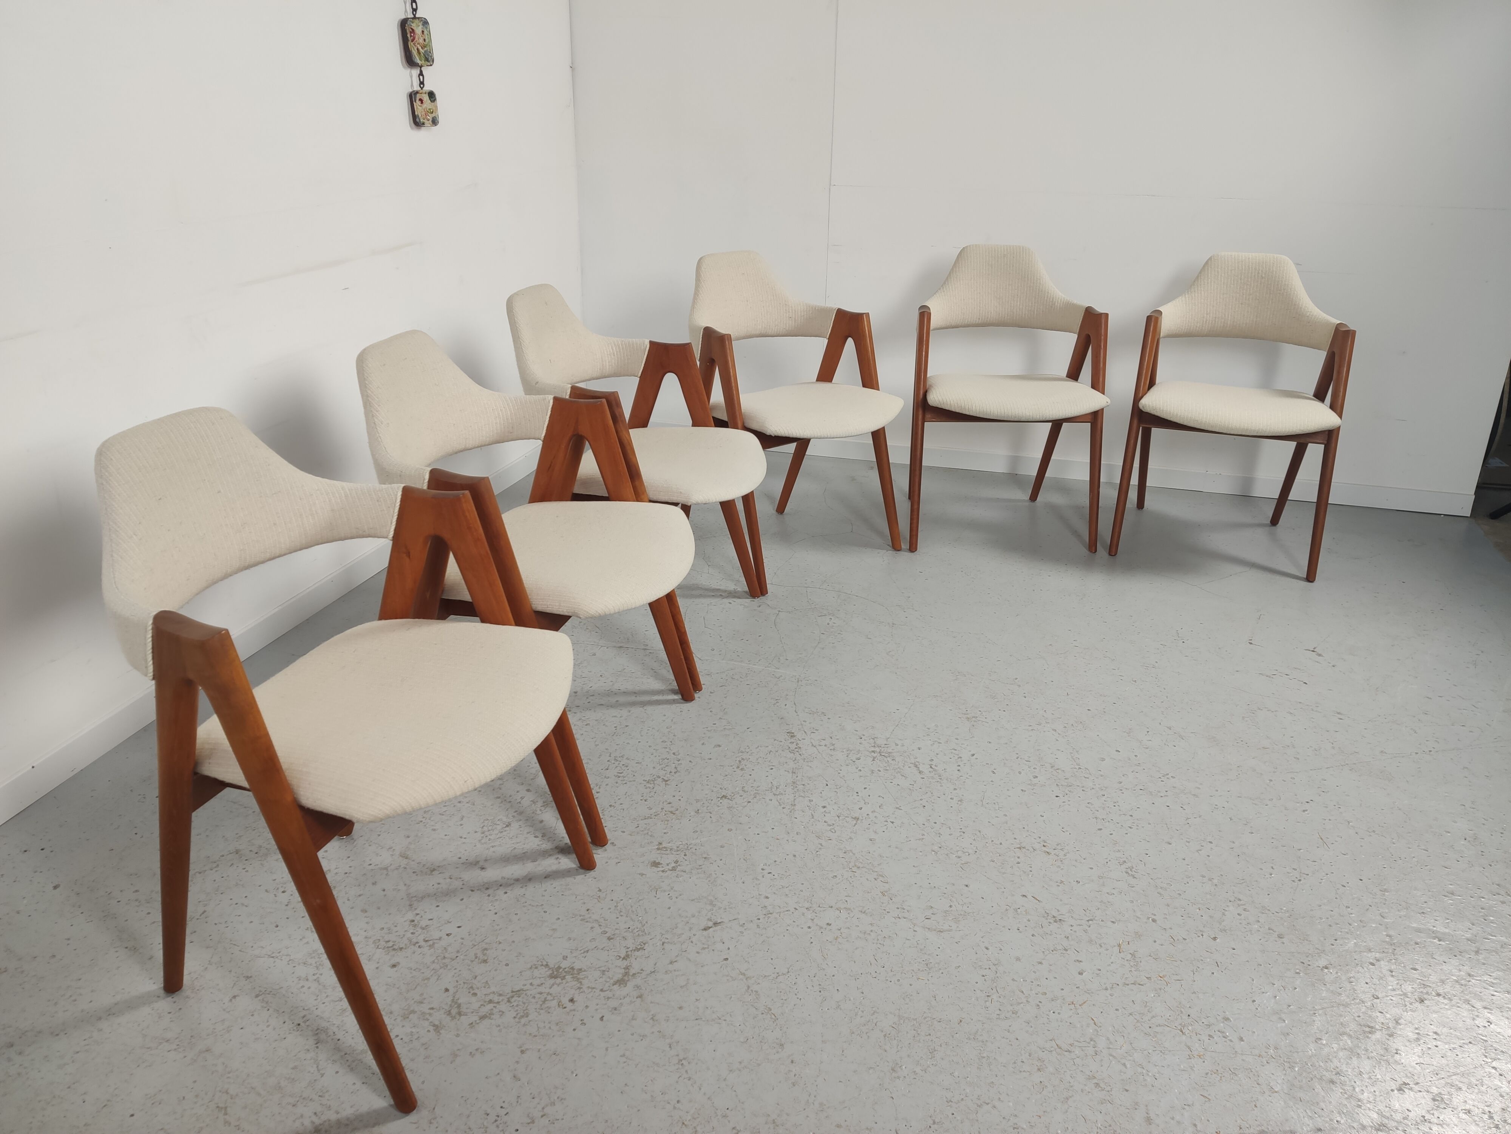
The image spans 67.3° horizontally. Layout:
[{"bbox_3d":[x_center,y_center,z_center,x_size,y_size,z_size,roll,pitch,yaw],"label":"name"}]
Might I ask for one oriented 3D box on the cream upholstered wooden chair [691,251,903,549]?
[{"bbox_3d":[0.072,-0.409,2.994,0.530,0.763,0.503,-18,30,-38],"label":"cream upholstered wooden chair"}]

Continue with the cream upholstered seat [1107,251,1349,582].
[{"bbox_3d":[1.306,-0.434,3.108,0.530,0.763,0.503,9,24,17],"label":"cream upholstered seat"}]

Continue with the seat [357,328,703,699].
[{"bbox_3d":[-0.405,-0.008,2.024,0.503,0.763,0.530,7,24,13],"label":"seat"}]

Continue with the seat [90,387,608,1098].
[{"bbox_3d":[-0.554,0.195,1.539,0.503,0.763,0.530,8,24,17],"label":"seat"}]

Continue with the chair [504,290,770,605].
[{"bbox_3d":[-0.268,-0.212,2.513,0.503,0.763,0.530,7,24,13],"label":"chair"}]

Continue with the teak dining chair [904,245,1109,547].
[{"bbox_3d":[0.690,-0.483,3.195,0.530,0.763,0.503,0,23,-2],"label":"teak dining chair"}]

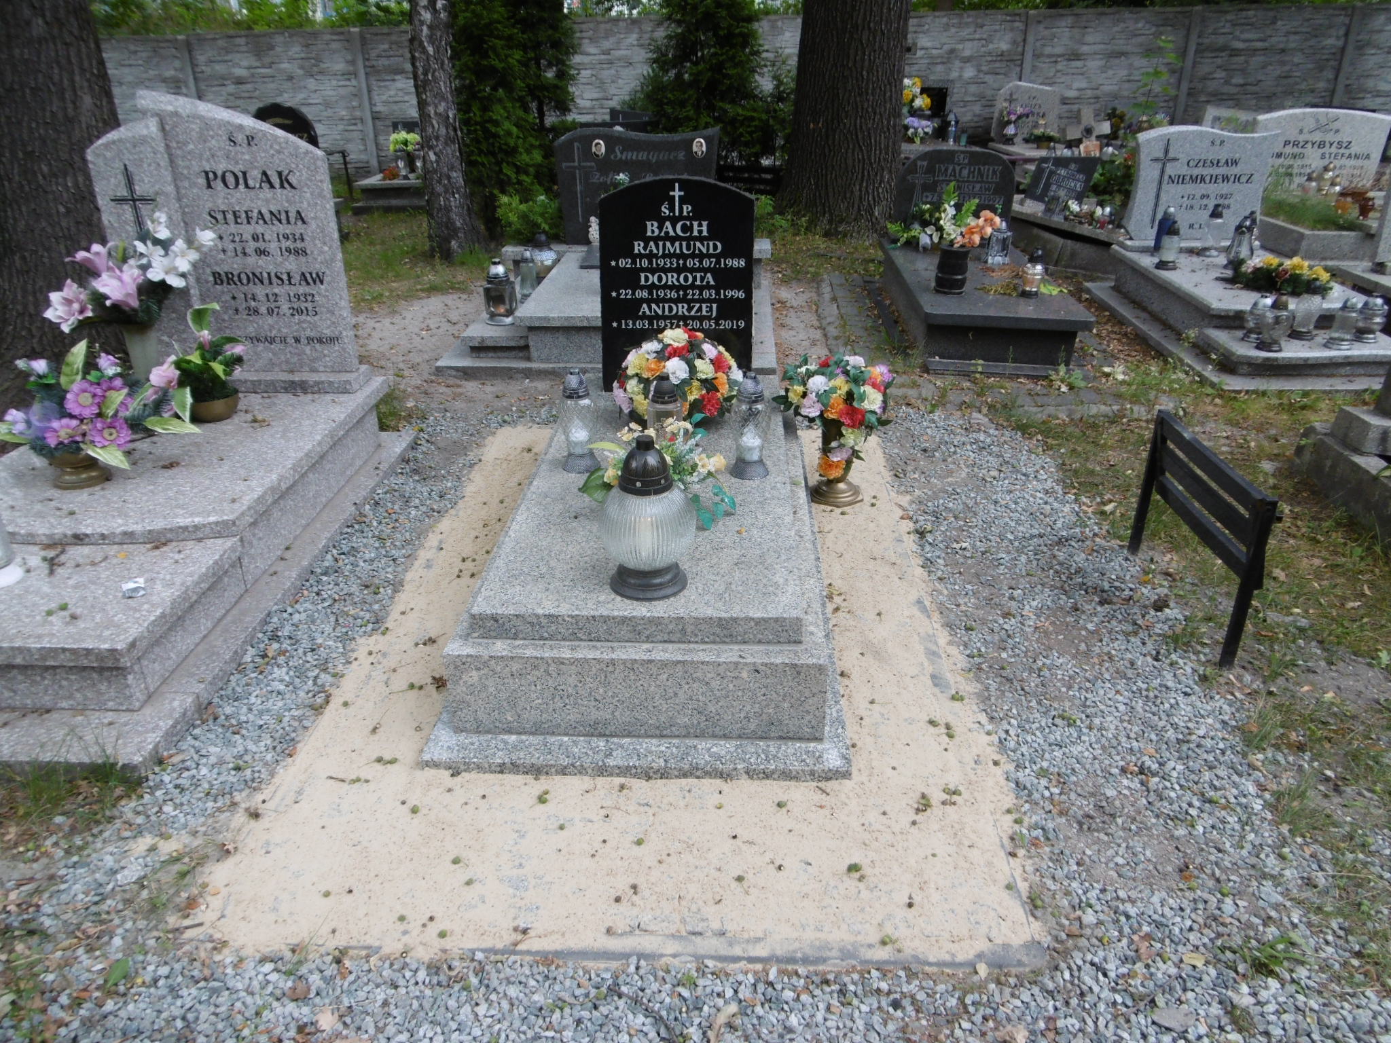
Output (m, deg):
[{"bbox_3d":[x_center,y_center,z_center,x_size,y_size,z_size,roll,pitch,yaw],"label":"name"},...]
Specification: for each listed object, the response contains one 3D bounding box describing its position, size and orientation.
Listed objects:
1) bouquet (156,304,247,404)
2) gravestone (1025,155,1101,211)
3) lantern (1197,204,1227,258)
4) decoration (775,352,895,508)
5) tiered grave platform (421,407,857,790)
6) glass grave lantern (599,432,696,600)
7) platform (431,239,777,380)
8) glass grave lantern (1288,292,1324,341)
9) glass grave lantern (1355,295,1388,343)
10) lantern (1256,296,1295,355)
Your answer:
[{"bbox_3d":[-1.782,-0.570,3.473,0.310,0.380,0.270,1,26,3],"label":"bouquet"},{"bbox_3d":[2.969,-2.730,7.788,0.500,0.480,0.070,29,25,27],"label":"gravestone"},{"bbox_3d":[3.235,-1.817,6.022,0.130,0.285,0.130,0,27,3],"label":"lantern"},{"bbox_3d":[0.516,-0.330,3.496,0.410,0.540,0.370,1,26,3],"label":"decoration"},{"bbox_3d":[-0.094,-0.014,3.103,1.000,0.329,2.060,1,26,3],"label":"tiered grave platform"},{"bbox_3d":[-0.112,-0.016,2.311,0.225,0.390,0.225,0,27,3],"label":"glass grave lantern"},{"bbox_3d":[-0.414,-1.345,5.801,1.760,0.330,2.060,1,26,3],"label":"platform"},{"bbox_3d":[3.099,-1.064,4.876,0.130,0.275,0.130,1,26,3],"label":"glass grave lantern"},{"bbox_3d":[3.408,-1.026,4.840,0.135,0.240,0.135,1,26,3],"label":"glass grave lantern"},{"bbox_3d":[2.785,-0.957,4.632,0.140,0.250,0.135,0,27,3],"label":"lantern"}]

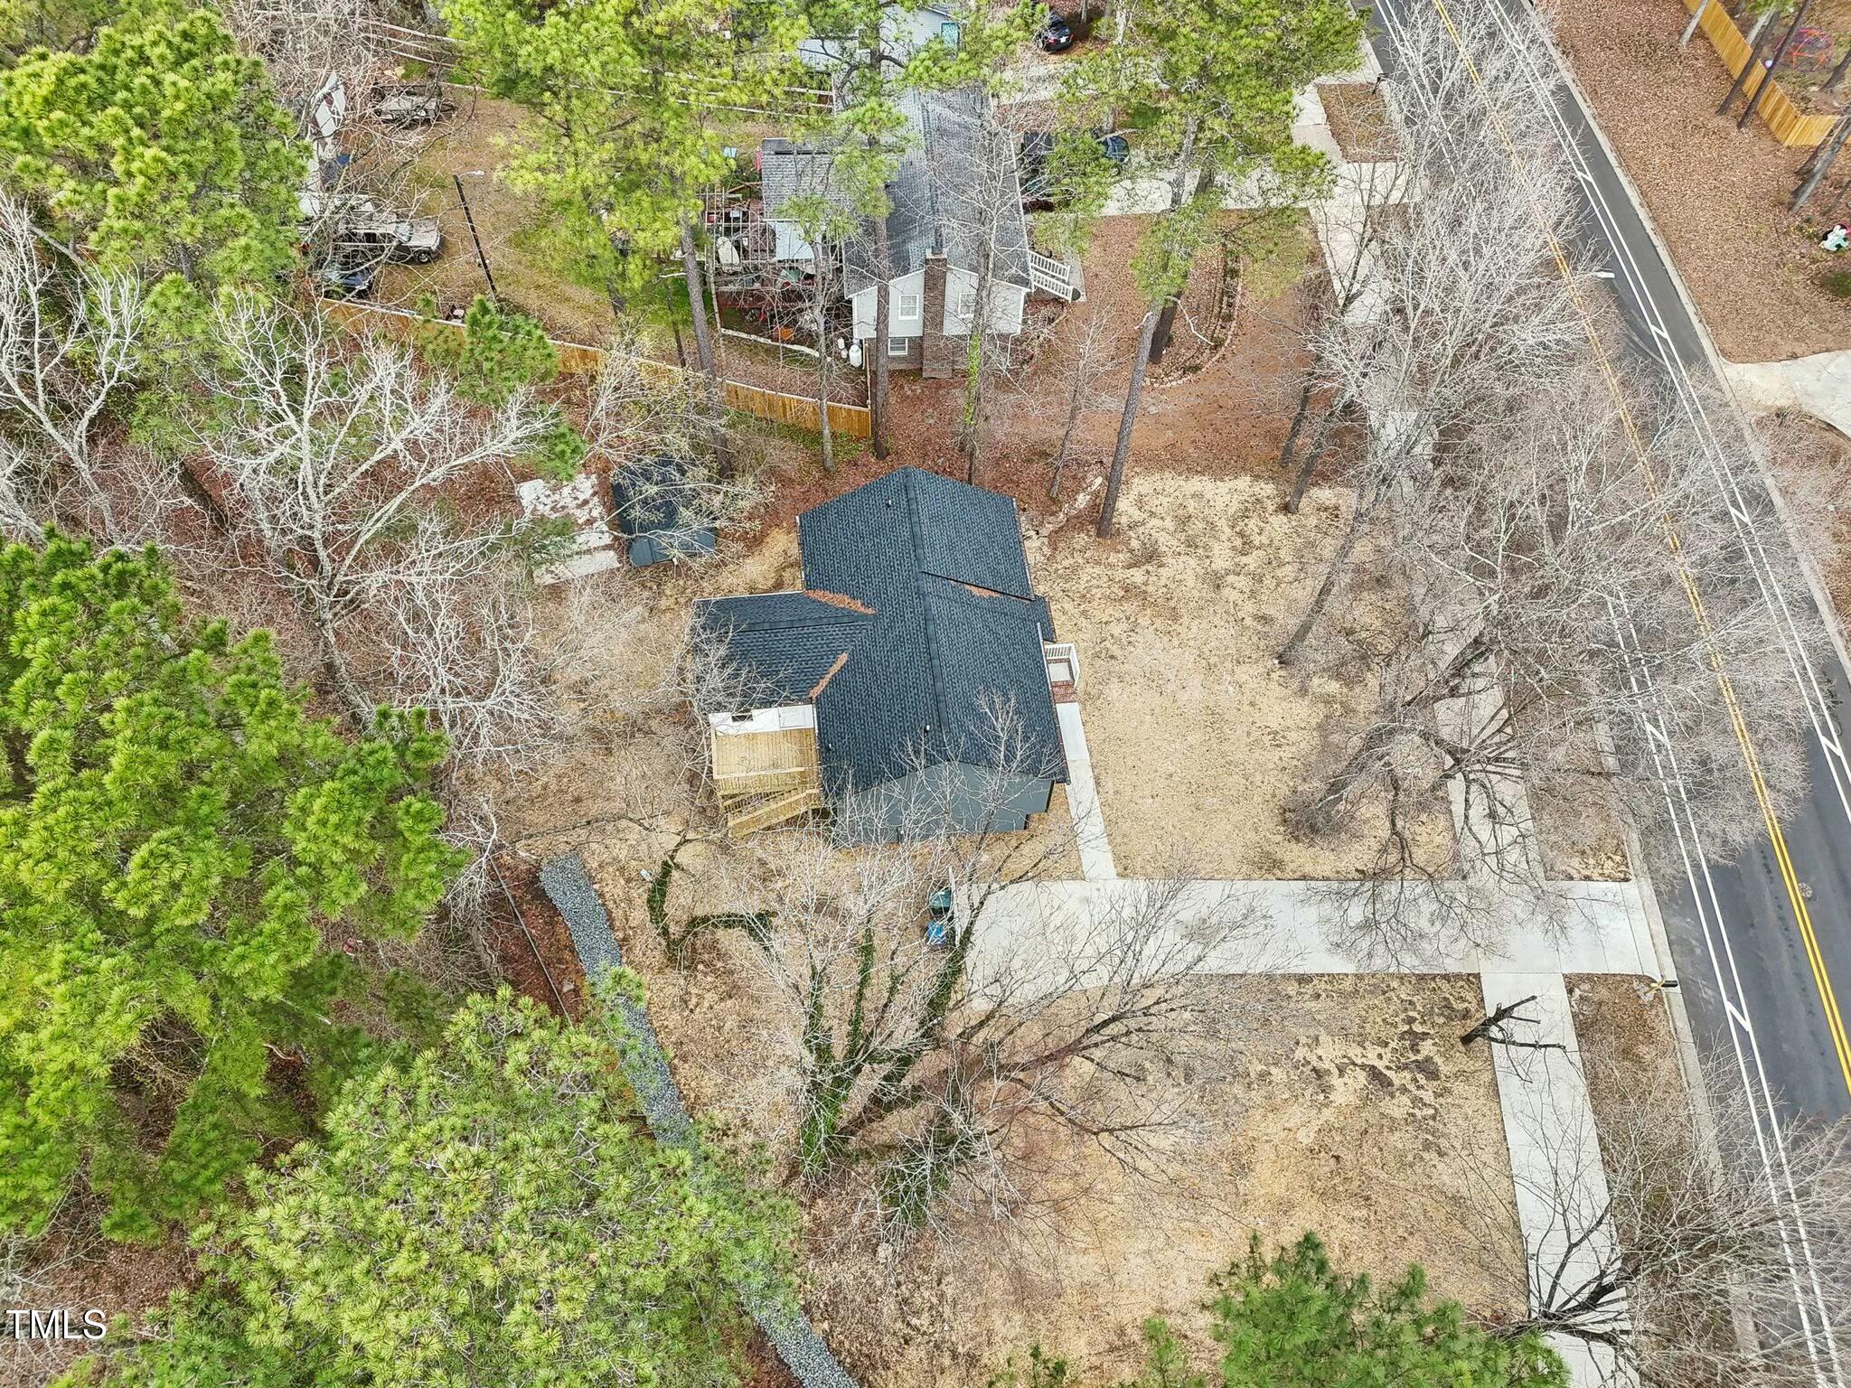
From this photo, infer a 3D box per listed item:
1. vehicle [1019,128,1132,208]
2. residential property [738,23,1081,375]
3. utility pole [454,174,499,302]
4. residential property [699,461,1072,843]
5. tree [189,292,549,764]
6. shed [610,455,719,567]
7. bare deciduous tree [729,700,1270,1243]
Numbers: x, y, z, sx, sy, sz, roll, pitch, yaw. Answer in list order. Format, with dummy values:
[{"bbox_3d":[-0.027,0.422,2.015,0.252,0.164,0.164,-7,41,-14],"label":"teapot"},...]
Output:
[{"bbox_3d":[7.970,-28.681,67.515,5.700,1.850,2.000,-2,60,-2],"label":"vehicle"},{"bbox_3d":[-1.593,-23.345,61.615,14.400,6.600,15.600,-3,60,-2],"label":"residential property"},{"bbox_3d":[-21.065,-21.301,60.394,0.400,7.400,0.400,1,60,0],"label":"utility pole"},{"bbox_3d":[-2.053,-1.360,49.093,13.200,6.900,13.100,-6,60,-4],"label":"residential property"},{"bbox_3d":[-20.084,-4.905,47.992,12.300,13.500,14.000,1,60,0],"label":"tree"},{"bbox_3d":[-11.134,-7.841,55.186,3.800,3.100,3.600,-11,61,-6],"label":"shed"},{"bbox_3d":[1.920,9.313,39.383,14.500,13.500,13.300,1,60,0],"label":"bare deciduous tree"}]

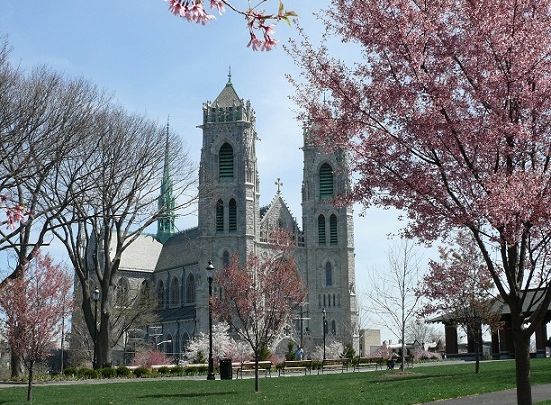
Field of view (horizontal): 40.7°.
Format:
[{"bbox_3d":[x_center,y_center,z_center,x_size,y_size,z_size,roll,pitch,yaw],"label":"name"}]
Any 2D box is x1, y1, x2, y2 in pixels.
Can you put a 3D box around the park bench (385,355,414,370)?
[{"bbox_3d":[7.238,9.253,43.023,1.750,0.840,0.600,9,-14,-37],"label":"park bench"}]

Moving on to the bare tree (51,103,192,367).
[{"bbox_3d":[-10.943,2.323,53.557,10.200,19.170,10.000,0,-11,0],"label":"bare tree"}]

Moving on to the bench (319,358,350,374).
[{"bbox_3d":[3.103,8.589,39.077,1.750,0.840,0.600,8,-13,-34],"label":"bench"}]

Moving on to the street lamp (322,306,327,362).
[{"bbox_3d":[4.734,13.027,72.548,0.420,5.550,0.420,-1,-11,0],"label":"street lamp"}]

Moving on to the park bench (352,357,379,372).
[{"bbox_3d":[4.972,8.949,41.045,1.750,0.840,0.600,9,-14,-38],"label":"park bench"}]

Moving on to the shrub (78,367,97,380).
[{"bbox_3d":[-9.517,8.691,37.861,1.000,0.620,0.950,-1,-11,0],"label":"shrub"}]

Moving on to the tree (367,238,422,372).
[{"bbox_3d":[6.157,5.422,39.387,3.000,6.950,3.000,-1,-11,0],"label":"tree"}]

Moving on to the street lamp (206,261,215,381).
[{"bbox_3d":[-3.033,5.527,35.048,0.420,5.550,0.420,-1,-11,0],"label":"street lamp"}]

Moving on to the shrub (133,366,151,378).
[{"bbox_3d":[-6.862,8.653,38.045,0.880,0.600,0.800,0,-11,0],"label":"shrub"}]

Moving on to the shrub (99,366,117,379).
[{"bbox_3d":[-8.631,8.786,38.261,0.840,0.620,0.840,-1,-11,0],"label":"shrub"}]

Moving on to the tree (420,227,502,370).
[{"bbox_3d":[8.496,4.485,33.769,3.700,6.410,3.700,0,-11,0],"label":"tree"}]

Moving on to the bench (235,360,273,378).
[{"bbox_3d":[-0.987,8.041,35.681,1.820,0.820,0.580,8,-14,-37],"label":"bench"}]

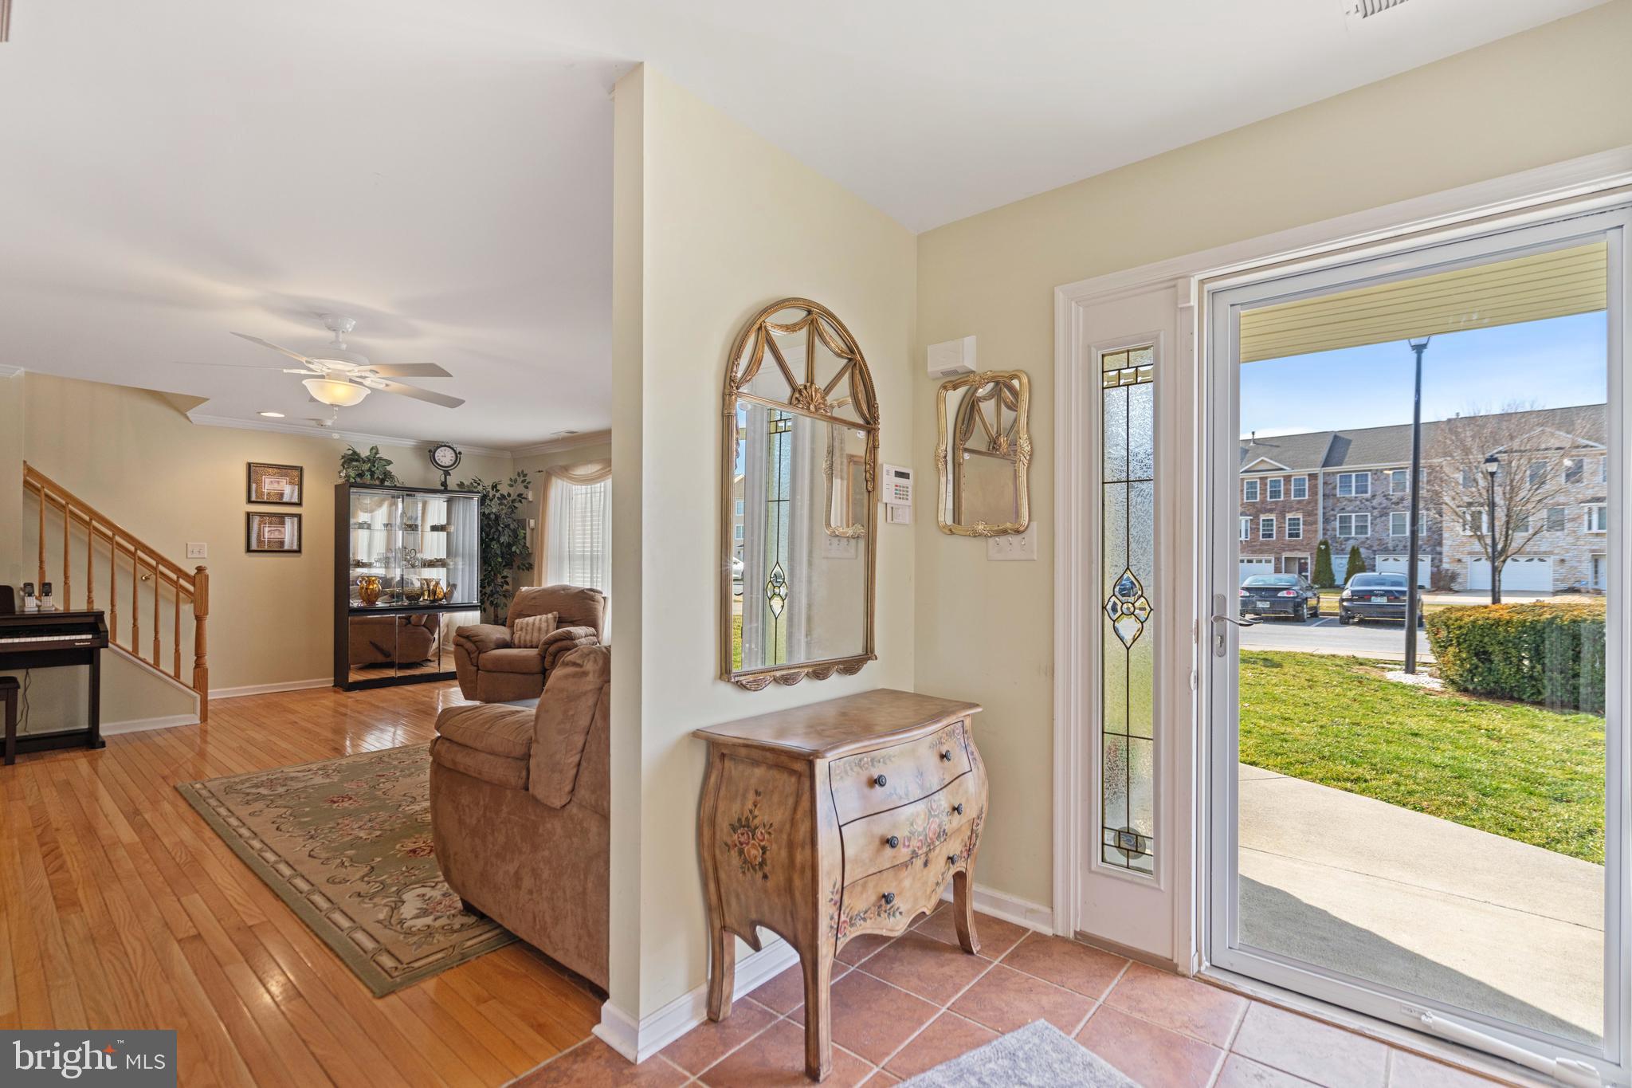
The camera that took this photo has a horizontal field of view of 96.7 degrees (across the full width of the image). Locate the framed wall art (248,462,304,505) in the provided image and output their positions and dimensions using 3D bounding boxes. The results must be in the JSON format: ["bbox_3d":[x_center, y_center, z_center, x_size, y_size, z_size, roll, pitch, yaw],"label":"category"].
[{"bbox_3d":[-4.799,-0.523,6.443,0.025,0.364,0.410,-1,-1,40],"label":"framed wall art"}]

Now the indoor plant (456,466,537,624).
[{"bbox_3d":[-3.343,0.297,7.550,0.708,2.092,0.683,-1,-1,40],"label":"indoor plant"}]

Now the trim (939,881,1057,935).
[{"bbox_3d":[0.574,1.237,2.533,0.520,0.092,0.024,0,-1,40],"label":"trim"}]

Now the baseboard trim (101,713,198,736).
[{"bbox_3d":[-4.726,1.284,5.168,0.016,0.080,0.540,0,-1,40],"label":"baseboard trim"}]

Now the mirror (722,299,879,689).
[{"bbox_3d":[-0.014,-0.164,2.250,0.045,1.160,0.725,0,-1,40],"label":"mirror"}]

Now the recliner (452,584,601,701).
[{"bbox_3d":[-2.570,0.872,6.650,1.000,0.980,0.930,0,-1,0],"label":"recliner"}]

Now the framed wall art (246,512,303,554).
[{"bbox_3d":[-4.803,-0.092,6.433,0.025,0.359,0.412,-1,-1,40],"label":"framed wall art"}]

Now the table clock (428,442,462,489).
[{"bbox_3d":[-3.800,-0.769,7.432,0.345,0.540,0.130,1,-1,-42],"label":"table clock"}]

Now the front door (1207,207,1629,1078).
[{"bbox_3d":[1.516,0.248,1.887,0.880,2.010,0.045,0,-1,40],"label":"front door"}]

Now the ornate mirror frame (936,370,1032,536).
[{"bbox_3d":[0.578,-0.314,2.528,0.365,0.580,0.035,0,-1,40],"label":"ornate mirror frame"}]

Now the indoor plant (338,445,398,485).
[{"bbox_3d":[-4.189,-0.738,6.817,0.378,0.393,0.445,-1,-1,40],"label":"indoor plant"}]

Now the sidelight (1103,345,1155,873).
[{"bbox_3d":[0.976,0.206,2.257,0.160,1.610,0.030,0,-1,40],"label":"sidelight"}]

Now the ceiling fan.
[{"bbox_3d":[-2.479,-0.935,3.756,1.318,0.484,1.318,-1,-1,40],"label":"ceiling fan"}]

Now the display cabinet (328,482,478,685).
[{"bbox_3d":[-3.975,0.398,7.095,0.403,1.864,1.185,-1,-1,40],"label":"display cabinet"}]

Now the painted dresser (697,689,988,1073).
[{"bbox_3d":[0.119,0.882,2.085,0.429,0.758,0.863,-1,-1,40],"label":"painted dresser"}]

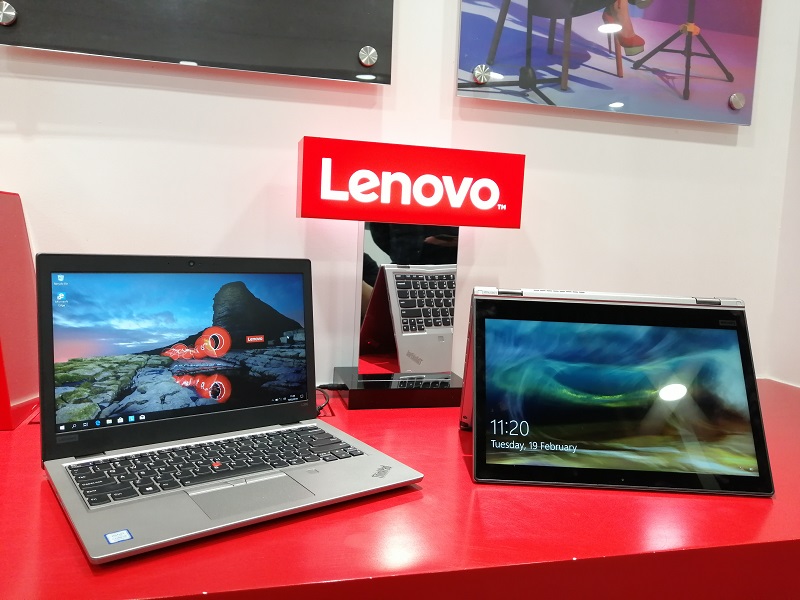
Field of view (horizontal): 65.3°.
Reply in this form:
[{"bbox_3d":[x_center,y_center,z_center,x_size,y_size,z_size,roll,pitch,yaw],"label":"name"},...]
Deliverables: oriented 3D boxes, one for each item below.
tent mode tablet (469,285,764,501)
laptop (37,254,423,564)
[{"bbox_3d":[0.246,0.093,0.758,0.322,0.204,0.200,3,6,1],"label":"tent mode tablet"},{"bbox_3d":[-0.174,0.074,0.649,0.322,0.227,0.258,-2,7,-37],"label":"laptop"}]

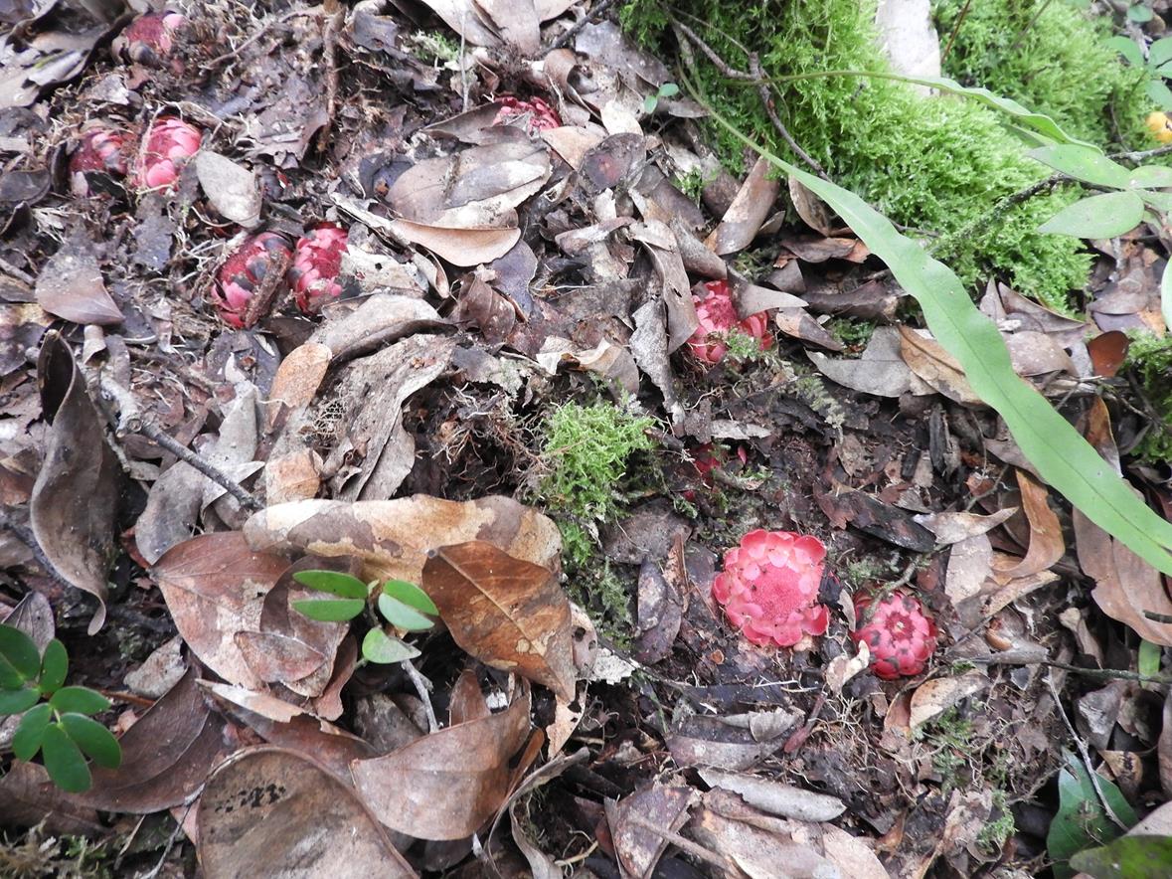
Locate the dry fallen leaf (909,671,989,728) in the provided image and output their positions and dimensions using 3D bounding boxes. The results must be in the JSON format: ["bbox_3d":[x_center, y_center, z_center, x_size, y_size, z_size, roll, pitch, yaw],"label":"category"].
[{"bbox_3d":[0.172,0.122,0.389,0.046,0.012,0.014,-24,65,-12],"label":"dry fallen leaf"}]

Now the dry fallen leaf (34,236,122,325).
[{"bbox_3d":[-0.354,-0.107,0.565,0.103,0.016,0.050,39,65,22],"label":"dry fallen leaf"}]

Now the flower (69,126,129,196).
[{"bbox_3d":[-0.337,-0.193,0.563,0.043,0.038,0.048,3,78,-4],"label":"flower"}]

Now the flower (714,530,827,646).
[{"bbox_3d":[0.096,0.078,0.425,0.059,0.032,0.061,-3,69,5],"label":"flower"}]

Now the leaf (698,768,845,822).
[{"bbox_3d":[0.083,0.157,0.362,0.065,0.012,0.015,12,58,8],"label":"leaf"}]

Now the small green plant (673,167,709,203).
[{"bbox_3d":[0.081,-0.195,0.627,0.028,0.026,0.025,0,52,0],"label":"small green plant"}]

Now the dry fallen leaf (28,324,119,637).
[{"bbox_3d":[-0.276,0.021,0.437,0.042,0.036,0.165,-21,65,-10],"label":"dry fallen leaf"}]

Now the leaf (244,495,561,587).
[{"bbox_3d":[-0.097,0.052,0.427,0.169,0.022,0.047,4,60,3],"label":"leaf"}]

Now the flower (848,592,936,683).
[{"bbox_3d":[0.157,0.100,0.413,0.045,0.037,0.046,-7,64,10],"label":"flower"}]

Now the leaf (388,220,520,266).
[{"bbox_3d":[-0.098,-0.142,0.588,0.096,0.018,0.039,6,67,2],"label":"leaf"}]

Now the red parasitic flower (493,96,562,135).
[{"bbox_3d":[-0.043,-0.231,0.588,0.048,0.033,0.042,0,63,0],"label":"red parasitic flower"}]

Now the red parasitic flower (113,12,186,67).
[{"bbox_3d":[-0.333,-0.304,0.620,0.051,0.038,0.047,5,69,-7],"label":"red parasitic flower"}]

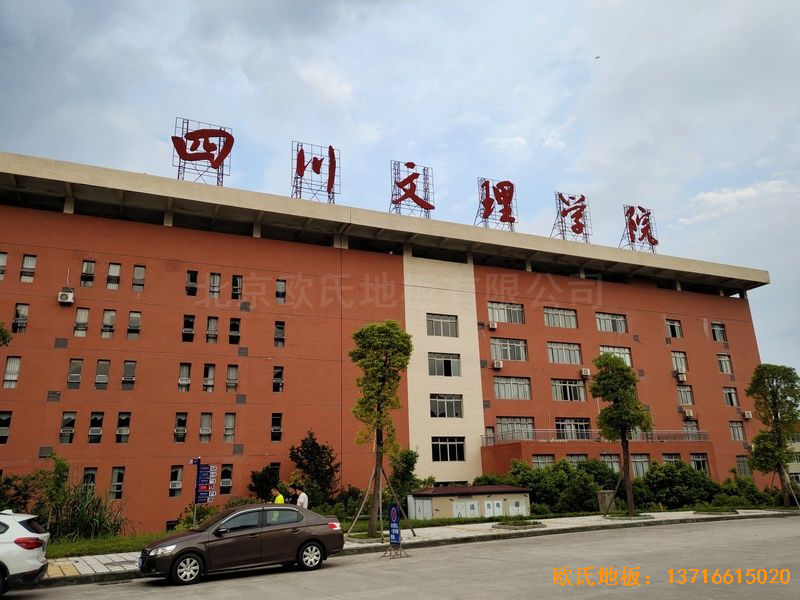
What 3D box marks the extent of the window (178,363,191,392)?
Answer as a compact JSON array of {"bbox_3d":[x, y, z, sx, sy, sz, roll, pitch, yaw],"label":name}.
[{"bbox_3d":[-15.472,5.599,43.275,0.735,2.045,0.180,5,-18,-23],"label":"window"}]

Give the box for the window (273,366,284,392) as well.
[{"bbox_3d":[-8.740,5.724,43.323,0.722,1.879,0.150,5,-18,-22],"label":"window"}]

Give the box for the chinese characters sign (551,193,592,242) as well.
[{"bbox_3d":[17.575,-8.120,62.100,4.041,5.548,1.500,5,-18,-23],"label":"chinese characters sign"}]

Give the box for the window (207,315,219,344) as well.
[{"bbox_3d":[-13.424,2.166,43.108,0.732,1.941,0.150,6,-19,-22],"label":"window"}]

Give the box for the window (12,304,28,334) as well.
[{"bbox_3d":[-24.324,1.202,38.577,0.707,1.955,0.150,6,-19,-22],"label":"window"}]

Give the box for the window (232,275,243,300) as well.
[{"bbox_3d":[-12.923,-0.995,47.817,0.770,2.051,0.200,5,-18,-22],"label":"window"}]

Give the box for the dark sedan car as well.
[{"bbox_3d":[-3.556,5.550,13.945,4.440,1.466,1.750,8,-20,-28],"label":"dark sedan car"}]

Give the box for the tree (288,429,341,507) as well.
[{"bbox_3d":[-4.250,8.600,29.800,2.550,4.300,2.500,5,-18,-22],"label":"tree"}]

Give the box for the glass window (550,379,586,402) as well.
[{"bbox_3d":[15.165,8.100,53.880,3.677,1.974,0.160,5,-18,-22],"label":"glass window"}]

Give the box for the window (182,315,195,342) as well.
[{"bbox_3d":[-14.700,2.006,41.884,0.718,1.921,0.150,5,-18,-22],"label":"window"}]

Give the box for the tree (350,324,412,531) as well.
[{"bbox_3d":[-0.657,4.353,21.330,2.250,7.470,2.250,-2,-17,-1],"label":"tree"}]

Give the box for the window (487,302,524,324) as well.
[{"bbox_3d":[10.169,1.284,57.160,3.891,2.000,0.200,5,-18,-22],"label":"window"}]

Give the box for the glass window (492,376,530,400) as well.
[{"bbox_3d":[10.183,7.989,54.028,3.811,2.027,0.180,5,-18,-23],"label":"glass window"}]

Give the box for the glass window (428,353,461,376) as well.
[{"bbox_3d":[3.885,5.629,51.956,3.054,1.979,0.180,5,-18,-23],"label":"glass window"}]

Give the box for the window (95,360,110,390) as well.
[{"bbox_3d":[-19.263,4.861,38.984,0.735,1.909,0.150,5,-18,-22],"label":"window"}]

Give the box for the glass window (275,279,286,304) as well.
[{"bbox_3d":[-9.724,-0.654,49.103,0.777,2.051,0.200,5,-18,-22],"label":"glass window"}]

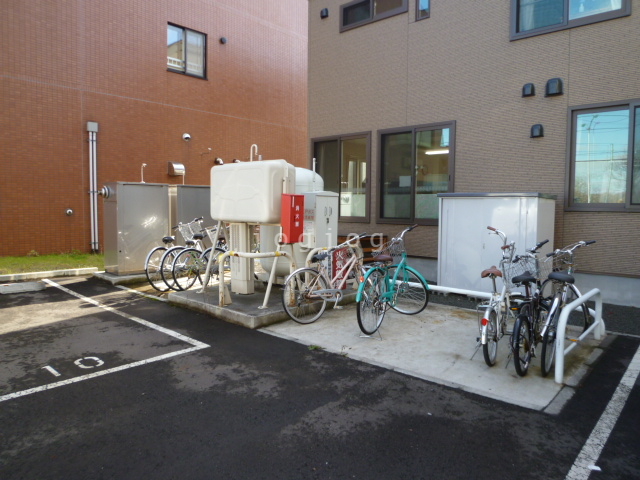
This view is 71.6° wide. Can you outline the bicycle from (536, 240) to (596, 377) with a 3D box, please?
[{"bbox_3d":[2.260,0.587,4.215,0.551,1.103,1.720,4,6,36],"label":"bicycle"}]

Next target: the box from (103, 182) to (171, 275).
[{"bbox_3d":[-3.464,-0.244,8.422,0.514,1.624,1.014,5,6,42],"label":"box"}]

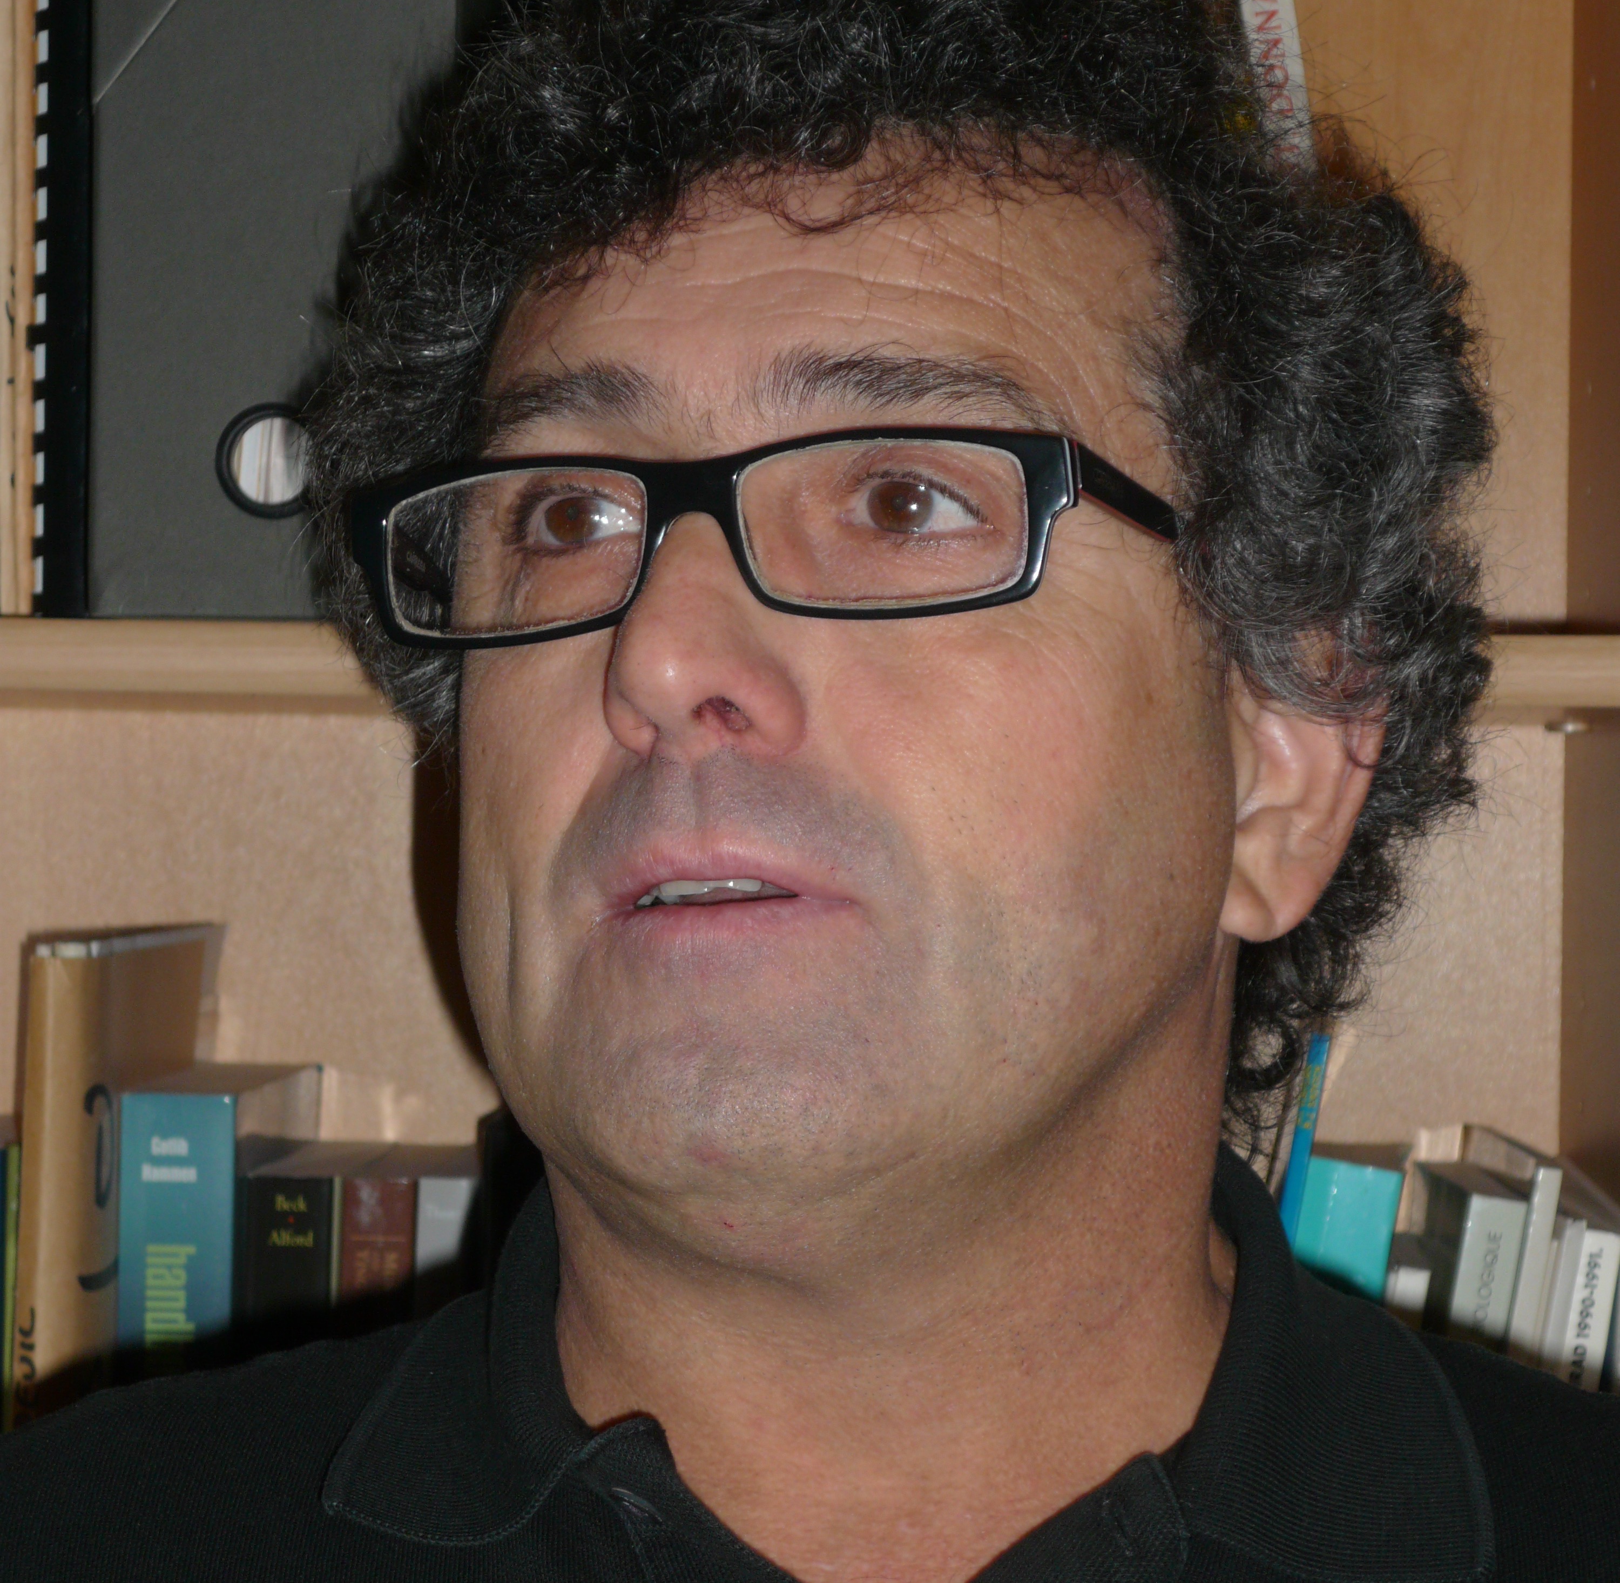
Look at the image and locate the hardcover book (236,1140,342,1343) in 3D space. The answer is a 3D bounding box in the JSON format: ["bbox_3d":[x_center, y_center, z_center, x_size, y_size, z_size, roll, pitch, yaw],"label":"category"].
[{"bbox_3d":[-0.145,0.225,1.420,0.030,0.232,0.153,1,-1,1],"label":"hardcover book"}]

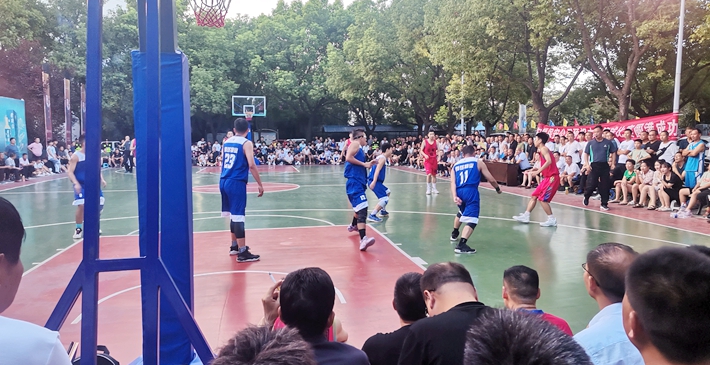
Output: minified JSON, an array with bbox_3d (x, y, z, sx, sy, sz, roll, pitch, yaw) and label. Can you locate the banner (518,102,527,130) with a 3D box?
[{"bbox_3d":[8.170,-2.486,26.063,0.070,2.600,0.750,-1,5,-10],"label":"banner"}]

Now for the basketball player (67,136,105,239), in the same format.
[{"bbox_3d":[-4.572,0.043,9.098,0.650,1.730,0.500,-4,6,-37],"label":"basketball player"}]

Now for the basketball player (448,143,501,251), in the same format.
[{"bbox_3d":[1.795,0.186,7.944,0.720,1.530,0.700,3,6,36],"label":"basketball player"}]

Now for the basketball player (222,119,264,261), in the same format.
[{"bbox_3d":[-1.535,0.088,7.278,0.560,1.900,0.460,4,6,40],"label":"basketball player"}]

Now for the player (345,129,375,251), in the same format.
[{"bbox_3d":[0.082,0.086,7.948,0.550,1.760,0.520,-1,5,-2],"label":"player"}]

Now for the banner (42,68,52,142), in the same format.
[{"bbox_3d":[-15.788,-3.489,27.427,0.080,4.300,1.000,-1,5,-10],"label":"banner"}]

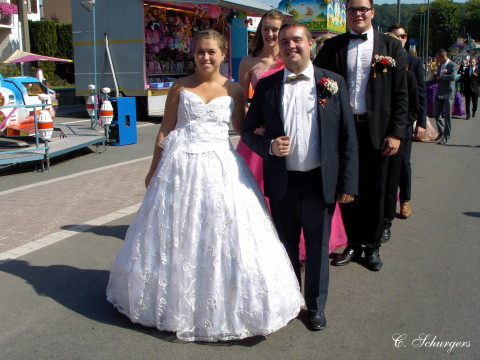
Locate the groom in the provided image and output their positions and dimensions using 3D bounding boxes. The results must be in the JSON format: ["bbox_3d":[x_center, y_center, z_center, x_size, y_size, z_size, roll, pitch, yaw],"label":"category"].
[{"bbox_3d":[0.348,-0.036,3.667,0.660,1.703,0.450,2,10,14],"label":"groom"}]

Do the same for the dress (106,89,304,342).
[{"bbox_3d":[-0.210,0.130,3.777,1.150,1.337,1.060,1,10,8],"label":"dress"}]

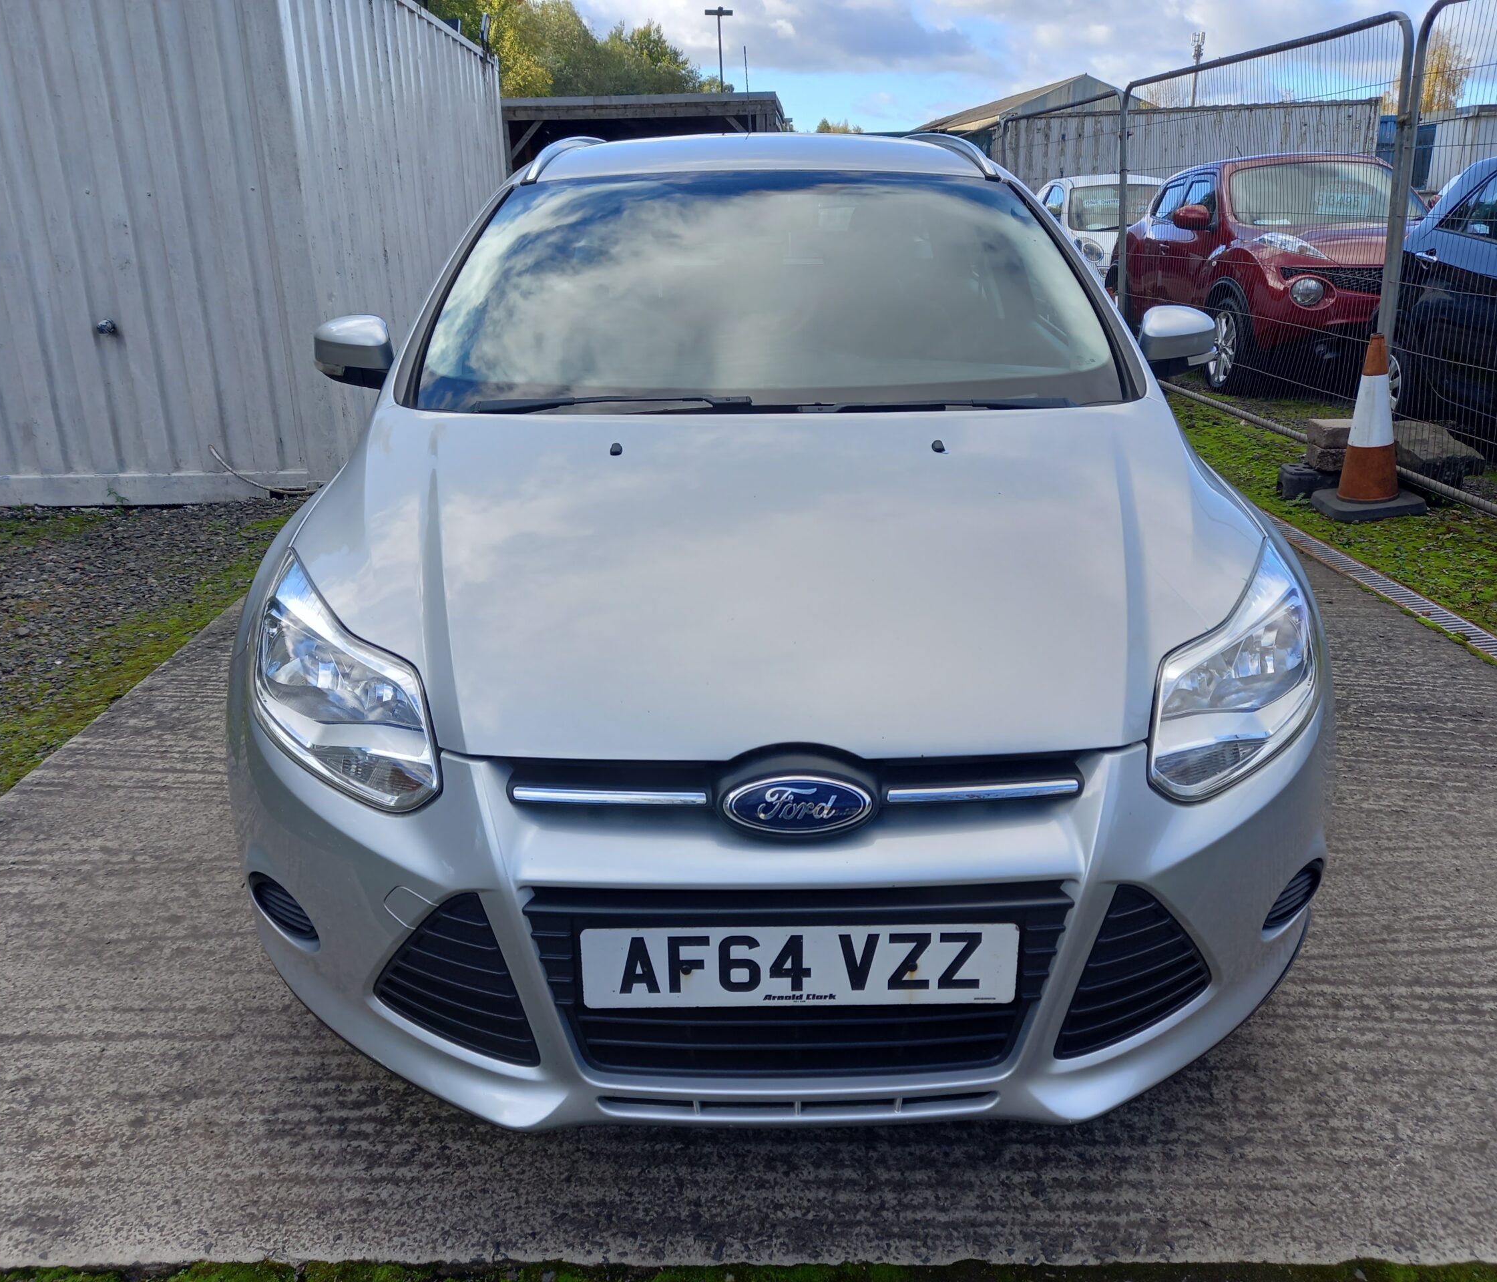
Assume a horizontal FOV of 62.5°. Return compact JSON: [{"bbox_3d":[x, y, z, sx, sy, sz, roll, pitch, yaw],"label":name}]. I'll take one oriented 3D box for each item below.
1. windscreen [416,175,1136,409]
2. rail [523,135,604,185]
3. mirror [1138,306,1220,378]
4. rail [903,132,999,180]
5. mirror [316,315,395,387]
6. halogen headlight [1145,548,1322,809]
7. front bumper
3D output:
[{"bbox_3d":[0.041,-0.767,2.649,1.450,0.180,1.030,-1,48,0],"label":"windscreen"},{"bbox_3d":[-0.547,-1.512,3.891,0.085,0.150,1.880,-1,20,0],"label":"rail"},{"bbox_3d":[0.936,-0.668,2.792,0.215,0.165,0.150,-1,20,0],"label":"mirror"},{"bbox_3d":[0.593,-1.524,3.901,0.085,0.150,1.880,-1,20,0],"label":"rail"},{"bbox_3d":[-0.854,-0.651,2.777,0.215,0.165,0.150,-1,20,0],"label":"mirror"},{"bbox_3d":[0.673,0.025,1.756,0.360,0.250,0.540,-1,20,0],"label":"halogen headlight"},{"bbox_3d":[0.059,0.299,1.742,1.780,0.540,0.660,-1,20,0],"label":"front bumper"}]

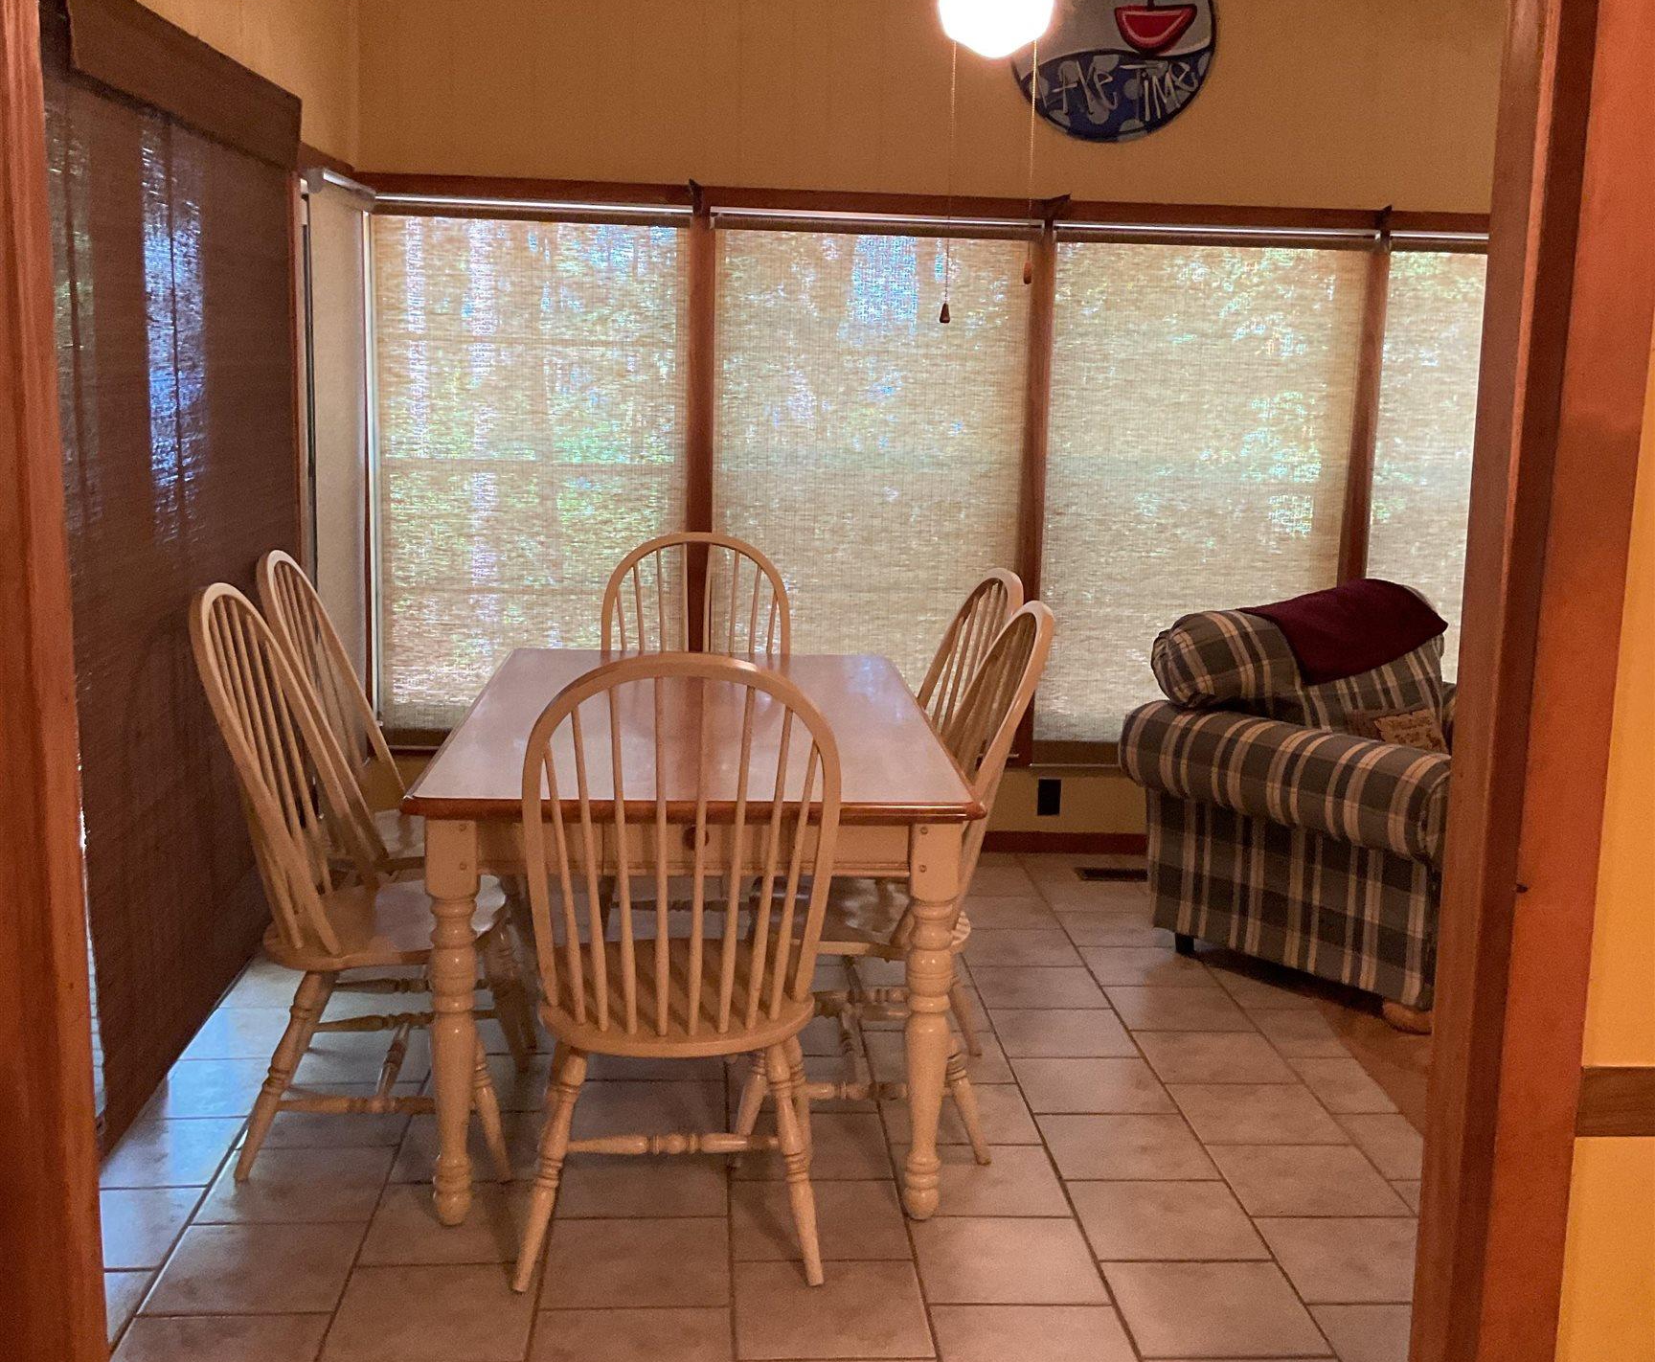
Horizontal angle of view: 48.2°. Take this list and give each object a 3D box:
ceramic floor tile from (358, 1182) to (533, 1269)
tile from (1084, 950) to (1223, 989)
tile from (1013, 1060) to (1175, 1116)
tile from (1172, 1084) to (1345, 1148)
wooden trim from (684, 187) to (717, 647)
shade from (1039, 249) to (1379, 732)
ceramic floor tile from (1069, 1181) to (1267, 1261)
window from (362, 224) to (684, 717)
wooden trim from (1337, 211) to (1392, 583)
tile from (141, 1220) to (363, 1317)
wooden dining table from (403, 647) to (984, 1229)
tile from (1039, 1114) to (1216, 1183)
[{"bbox_3d":[-0.623,0.928,3.154,0.298,0.010,0.298,1,10,-4],"label":"ceramic floor tile"},{"bbox_3d":[0.822,0.739,4.737,0.304,0.010,0.306,1,10,-4],"label":"tile"},{"bbox_3d":[0.548,0.844,3.841,0.298,0.010,0.298,1,10,-4],"label":"tile"},{"bbox_3d":[0.885,0.896,3.811,0.304,0.010,0.306,1,10,-4],"label":"tile"},{"bbox_3d":[-0.383,-0.634,5.552,0.085,1.644,0.045,1,10,-4],"label":"wooden trim"},{"bbox_3d":[1.126,-0.548,5.619,0.958,1.526,0.060,1,10,-4],"label":"shade"},{"bbox_3d":[0.606,0.971,3.322,0.304,0.010,0.306,1,10,-4],"label":"ceramic floor tile"},{"bbox_3d":[-0.876,-0.620,5.472,0.933,1.546,0.030,1,10,-4],"label":"window"},{"bbox_3d":[1.636,-0.560,5.633,0.072,1.653,0.045,1,10,-4],"label":"wooden trim"},{"bbox_3d":[-0.940,0.975,3.061,0.304,0.010,0.304,1,10,-4],"label":"tile"},{"bbox_3d":[-0.268,0.435,3.837,0.945,0.755,1.576,1,9,-4],"label":"wooden dining table"},{"bbox_3d":[0.570,0.894,3.540,0.298,0.010,0.298,1,10,-4],"label":"tile"}]

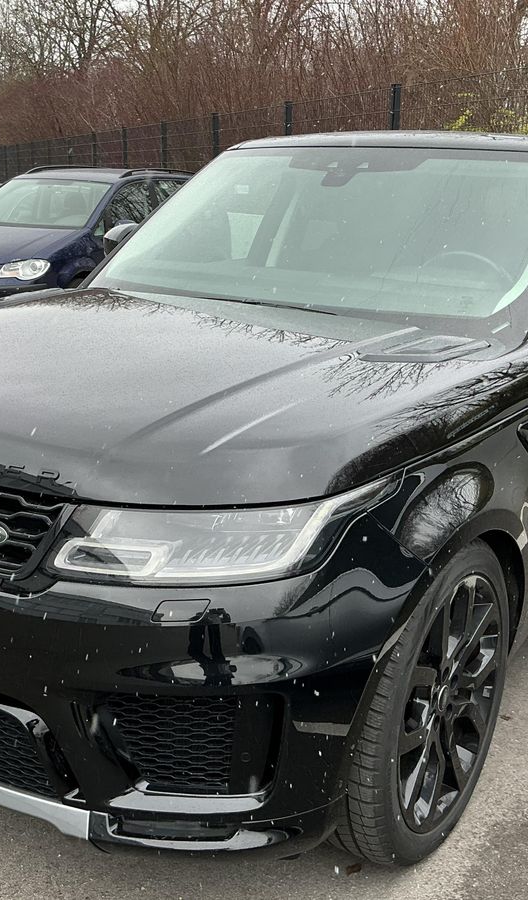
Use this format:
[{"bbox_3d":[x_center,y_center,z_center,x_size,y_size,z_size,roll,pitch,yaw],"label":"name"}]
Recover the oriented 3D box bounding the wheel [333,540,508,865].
[{"bbox_3d":[0.332,0.557,2.299,0.285,0.770,0.770,10,17,31],"label":"wheel"}]

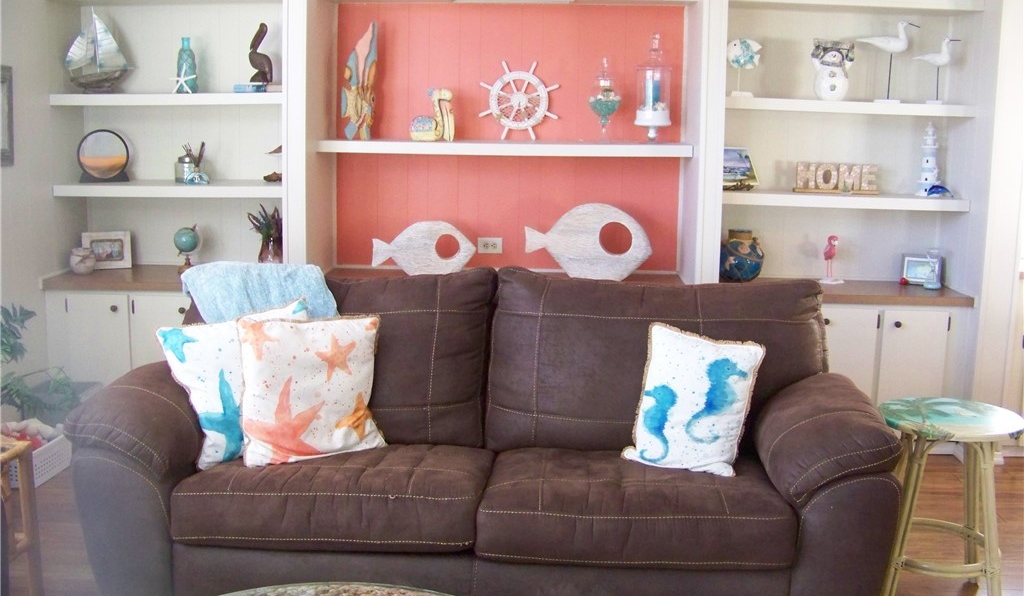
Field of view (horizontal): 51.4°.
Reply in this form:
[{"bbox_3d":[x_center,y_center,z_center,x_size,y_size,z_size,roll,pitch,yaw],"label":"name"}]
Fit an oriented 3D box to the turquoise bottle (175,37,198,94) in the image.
[{"bbox_3d":[-1.440,-1.034,4.730,0.092,0.255,0.092,1,9,1],"label":"turquoise bottle"}]

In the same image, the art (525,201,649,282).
[{"bbox_3d":[0.344,-0.250,4.757,0.568,0.342,0.040,3,10,9],"label":"art"}]

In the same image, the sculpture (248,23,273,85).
[{"bbox_3d":[-1.098,-1.069,4.648,0.102,0.268,0.080,0,10,-9],"label":"sculpture"}]

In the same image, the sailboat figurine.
[{"bbox_3d":[-1.807,-1.084,4.664,0.300,0.375,0.100,4,10,16],"label":"sailboat figurine"}]

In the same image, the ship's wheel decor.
[{"bbox_3d":[0.031,-0.890,4.800,0.365,0.365,0.035,1,7,1],"label":"ship's wheel decor"}]

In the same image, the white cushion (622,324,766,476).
[{"bbox_3d":[0.524,0.293,3.040,0.375,0.405,0.140,7,-11,28],"label":"white cushion"}]

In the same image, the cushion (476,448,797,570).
[{"bbox_3d":[0.345,0.570,3.083,0.837,0.195,0.570,2,10,4],"label":"cushion"}]

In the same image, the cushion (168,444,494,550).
[{"bbox_3d":[-0.492,0.543,3.162,0.842,0.195,0.570,2,10,4],"label":"cushion"}]

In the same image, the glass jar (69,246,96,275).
[{"bbox_3d":[-1.954,-0.168,4.857,0.118,0.107,0.118,1,9,0],"label":"glass jar"}]

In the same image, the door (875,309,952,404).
[{"bbox_3d":[1.715,0.300,4.575,0.283,0.505,0.022,1,9,2],"label":"door"}]

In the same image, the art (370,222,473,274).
[{"bbox_3d":[-0.397,-0.222,4.807,0.472,0.248,0.040,1,10,1],"label":"art"}]

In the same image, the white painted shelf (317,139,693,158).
[{"bbox_3d":[-0.029,-0.665,4.745,1.608,0.050,0.370,1,9,1],"label":"white painted shelf"}]

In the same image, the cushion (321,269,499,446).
[{"bbox_3d":[-0.520,0.180,3.404,0.960,0.540,0.240,1,-5,4],"label":"cushion"}]

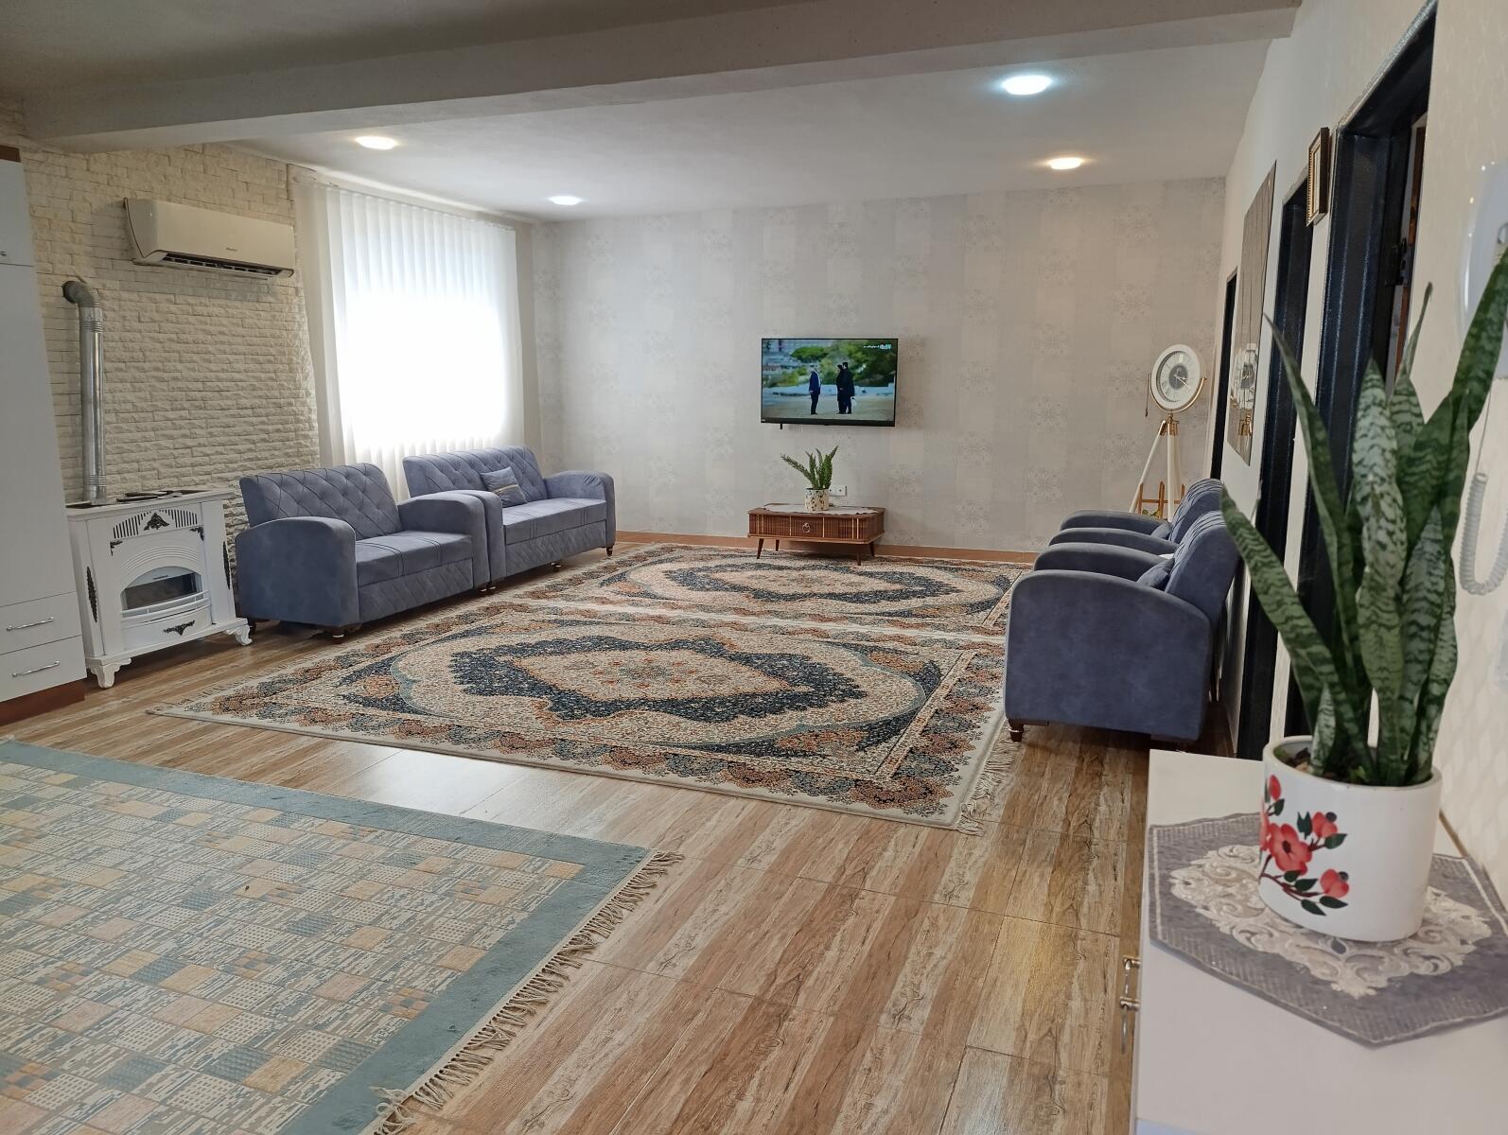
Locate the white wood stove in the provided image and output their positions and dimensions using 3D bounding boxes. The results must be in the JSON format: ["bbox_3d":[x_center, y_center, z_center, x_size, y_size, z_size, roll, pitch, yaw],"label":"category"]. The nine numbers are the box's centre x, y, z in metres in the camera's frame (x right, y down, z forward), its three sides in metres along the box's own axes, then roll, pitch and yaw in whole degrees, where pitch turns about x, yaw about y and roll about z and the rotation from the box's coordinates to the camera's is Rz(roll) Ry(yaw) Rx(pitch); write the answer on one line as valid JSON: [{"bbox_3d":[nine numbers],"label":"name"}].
[{"bbox_3d":[-3.178,0.072,5.232,0.394,0.861,0.895,4,11,21],"label":"white wood stove"}]

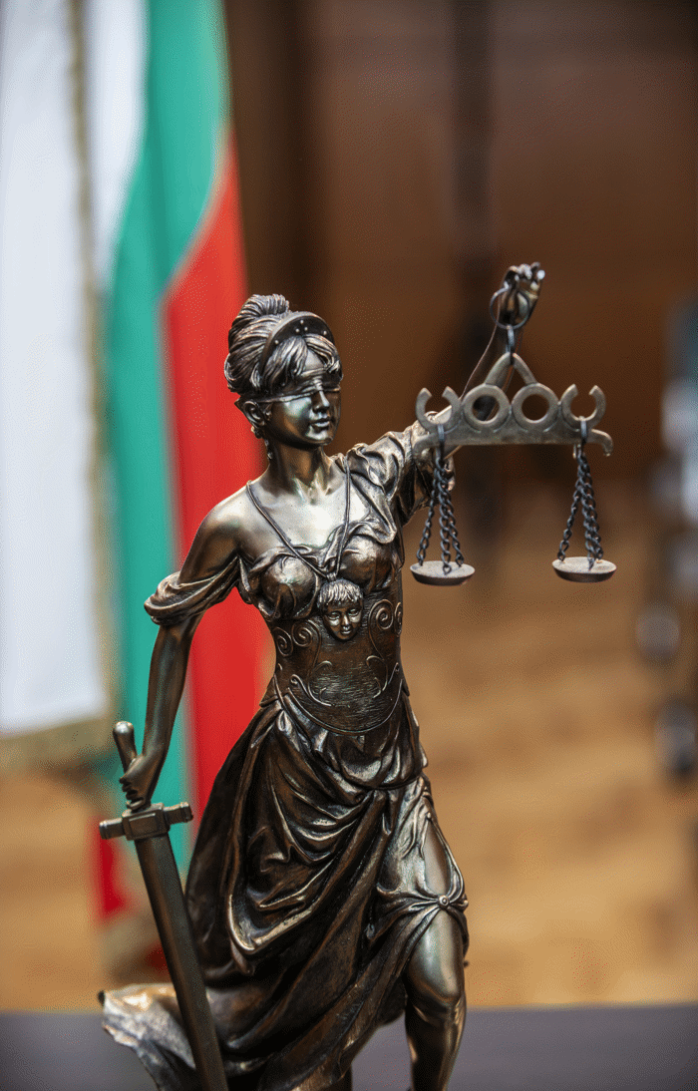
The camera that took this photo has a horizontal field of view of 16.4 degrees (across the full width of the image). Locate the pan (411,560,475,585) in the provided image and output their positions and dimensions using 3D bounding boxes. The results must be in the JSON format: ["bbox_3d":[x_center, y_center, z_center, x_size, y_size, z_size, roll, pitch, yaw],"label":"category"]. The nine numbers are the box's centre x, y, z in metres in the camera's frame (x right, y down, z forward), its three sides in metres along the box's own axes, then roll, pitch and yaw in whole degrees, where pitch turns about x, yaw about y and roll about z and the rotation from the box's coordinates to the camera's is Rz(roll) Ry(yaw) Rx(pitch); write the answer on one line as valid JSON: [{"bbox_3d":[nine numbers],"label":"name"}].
[{"bbox_3d":[0.026,0.008,0.672,0.018,0.003,0.018,0,15,0],"label":"pan"}]

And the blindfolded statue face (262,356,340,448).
[{"bbox_3d":[-0.013,-0.040,0.668,0.019,0.025,0.013,-10,18,-33],"label":"blindfolded statue face"}]

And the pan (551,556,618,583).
[{"bbox_3d":[0.066,0.007,0.676,0.018,0.003,0.018,0,15,0],"label":"pan"}]

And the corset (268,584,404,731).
[{"bbox_3d":[-0.003,0.031,0.688,0.036,0.040,0.027,-6,15,-7],"label":"corset"}]

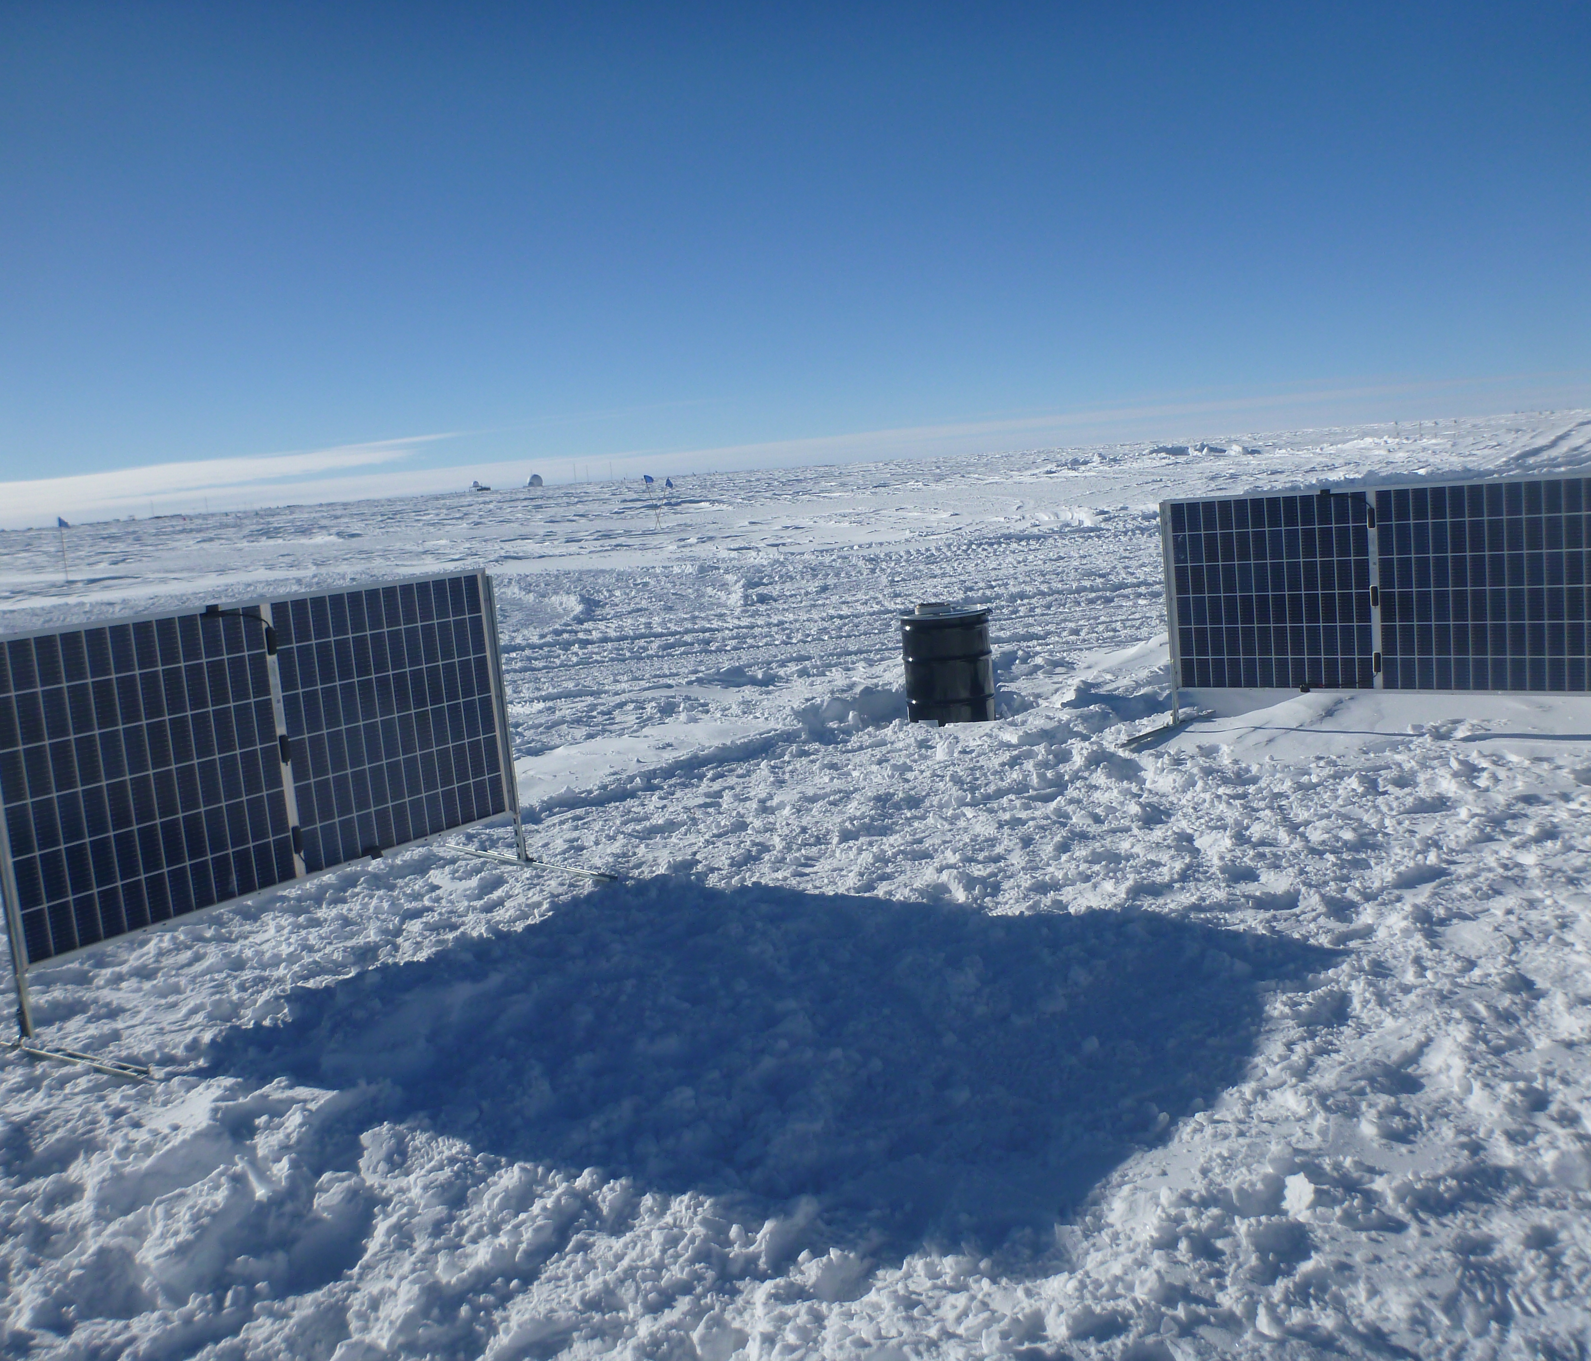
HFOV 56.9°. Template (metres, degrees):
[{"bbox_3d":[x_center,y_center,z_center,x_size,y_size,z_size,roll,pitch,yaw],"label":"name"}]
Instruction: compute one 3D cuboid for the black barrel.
[{"bbox_3d":[1.025,0.000,9.740,0.590,0.860,0.590,-4,8,6],"label":"black barrel"}]

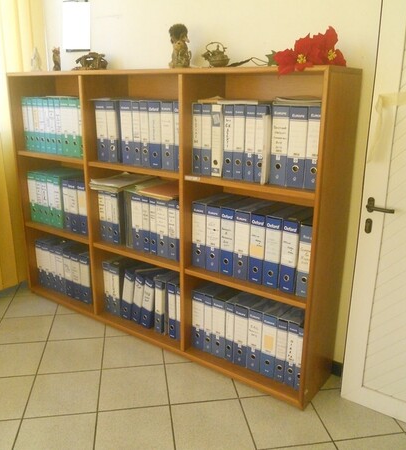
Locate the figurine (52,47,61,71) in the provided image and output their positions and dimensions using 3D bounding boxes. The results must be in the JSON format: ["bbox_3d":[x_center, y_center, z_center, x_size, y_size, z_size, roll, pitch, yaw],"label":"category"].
[{"bbox_3d":[-0.934,-1.050,2.986,0.055,0.165,0.050,12,20,35],"label":"figurine"}]

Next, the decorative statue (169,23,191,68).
[{"bbox_3d":[-0.116,-0.914,2.411,0.100,0.236,0.090,12,20,35],"label":"decorative statue"}]

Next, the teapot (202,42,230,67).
[{"bbox_3d":[0.061,-0.820,2.277,0.135,0.132,0.105,2,16,5],"label":"teapot"}]

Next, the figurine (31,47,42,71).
[{"bbox_3d":[-1.084,-1.066,3.032,0.070,0.168,0.055,12,20,35],"label":"figurine"}]

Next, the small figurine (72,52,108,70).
[{"bbox_3d":[-0.674,-0.971,2.806,0.200,0.118,0.110,12,20,35],"label":"small figurine"}]

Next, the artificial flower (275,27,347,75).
[{"bbox_3d":[0.424,-0.693,1.863,0.265,0.185,0.200,7,17,20],"label":"artificial flower"}]

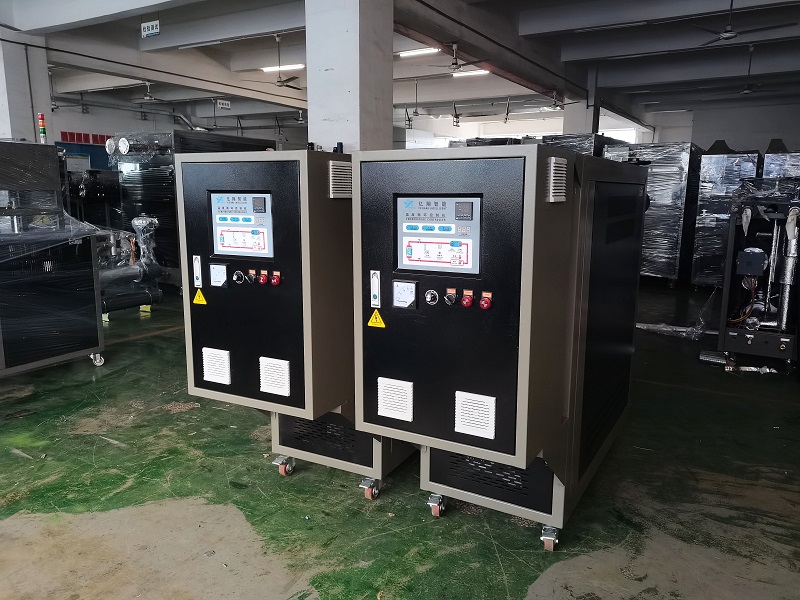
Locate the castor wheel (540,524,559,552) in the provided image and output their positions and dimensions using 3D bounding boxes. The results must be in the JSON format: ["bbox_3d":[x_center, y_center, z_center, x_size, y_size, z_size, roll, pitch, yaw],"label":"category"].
[{"bbox_3d":[0.536,0.825,2.136,0.060,0.105,0.100,3,11,17],"label":"castor wheel"}]

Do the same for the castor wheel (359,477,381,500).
[{"bbox_3d":[-0.122,0.757,2.487,0.060,0.105,0.100,5,11,23],"label":"castor wheel"}]

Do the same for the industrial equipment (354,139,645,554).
[{"bbox_3d":[0.553,0.122,2.493,0.545,1.356,1.846,6,12,29],"label":"industrial equipment"}]

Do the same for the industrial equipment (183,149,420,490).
[{"bbox_3d":[-0.101,0.057,2.832,0.545,1.356,1.846,6,12,26],"label":"industrial equipment"}]

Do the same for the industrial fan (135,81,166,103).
[{"bbox_3d":[-5.971,-4.952,14.239,1.050,0.476,1.100,-4,11,-22],"label":"industrial fan"}]

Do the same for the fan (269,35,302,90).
[{"bbox_3d":[-2.061,-3.953,9.947,1.100,0.831,1.150,-2,11,-11],"label":"fan"}]

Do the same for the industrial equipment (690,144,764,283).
[{"bbox_3d":[4.242,-1.103,7.777,0.630,1.860,1.150,7,13,32],"label":"industrial equipment"}]

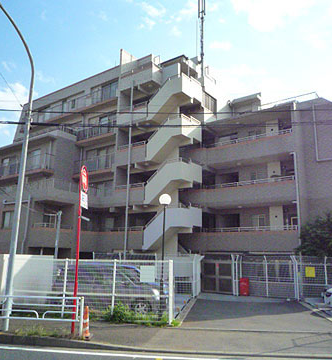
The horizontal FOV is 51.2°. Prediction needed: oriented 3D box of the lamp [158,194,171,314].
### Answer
[{"bbox_3d":[-0.086,2.396,11.350,0.410,3.980,0.410,1,-11,0],"label":"lamp"}]

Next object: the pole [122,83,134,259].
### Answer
[{"bbox_3d":[-2.554,-0.339,23.484,0.170,13.500,0.170,1,-11,0],"label":"pole"}]

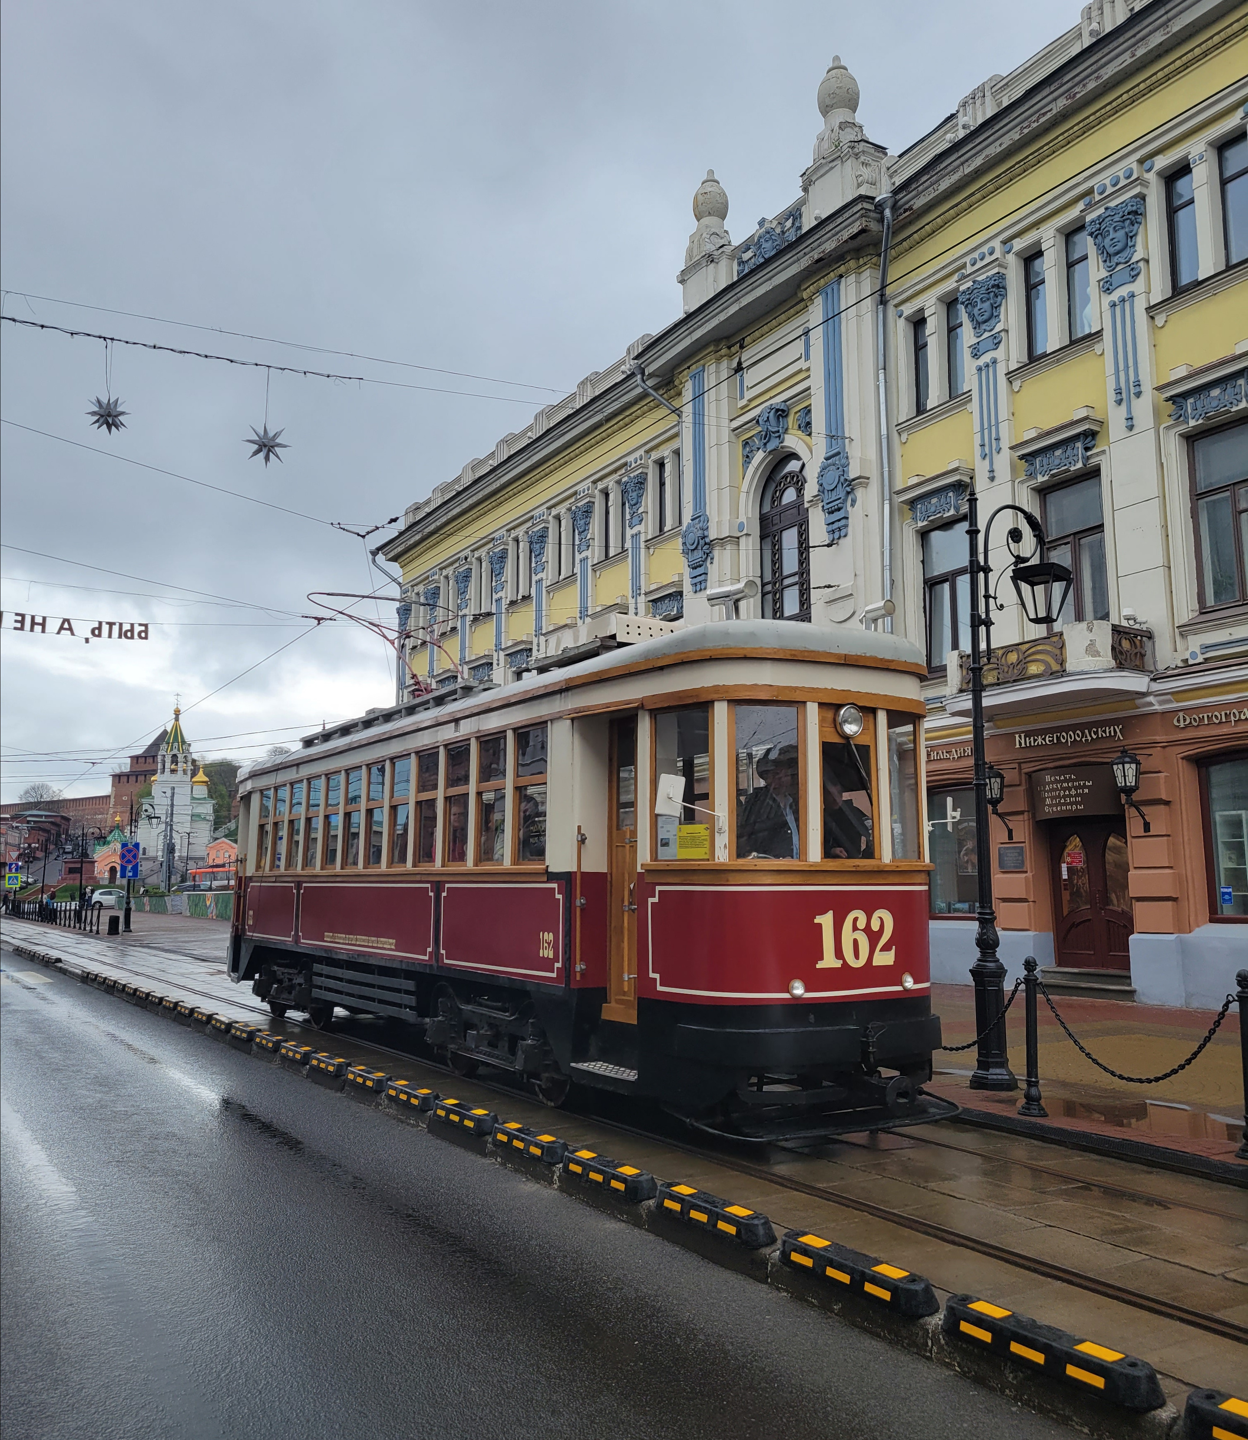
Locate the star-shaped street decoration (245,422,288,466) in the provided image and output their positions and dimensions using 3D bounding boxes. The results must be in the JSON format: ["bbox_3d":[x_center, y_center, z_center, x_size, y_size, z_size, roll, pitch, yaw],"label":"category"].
[{"bbox_3d":[-5.085,-3.920,17.776,0.630,0.640,0.600,5,-9,-30],"label":"star-shaped street decoration"}]

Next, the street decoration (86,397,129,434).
[{"bbox_3d":[-7.081,-4.186,17.127,0.630,0.610,0.600,5,-9,-30],"label":"street decoration"}]

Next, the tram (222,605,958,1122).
[{"bbox_3d":[-1.643,1.621,13.401,2.420,3.700,12.900,5,-9,-30],"label":"tram"}]

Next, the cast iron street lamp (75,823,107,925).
[{"bbox_3d":[-26.535,7.595,62.146,1.500,5.000,0.450,5,-9,-30],"label":"cast iron street lamp"}]

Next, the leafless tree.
[{"bbox_3d":[-122.383,17.327,262.340,10.000,10.500,10.000,5,-9,-30],"label":"leafless tree"}]

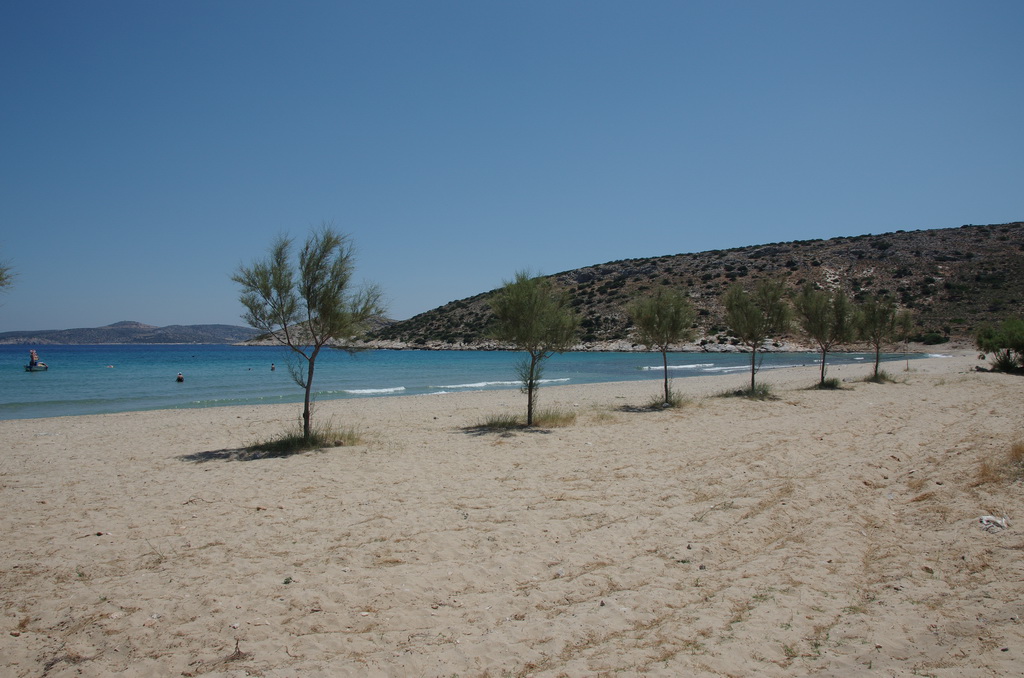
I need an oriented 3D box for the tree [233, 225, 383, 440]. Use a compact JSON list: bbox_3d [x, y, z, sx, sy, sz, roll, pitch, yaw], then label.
[{"bbox_3d":[-3.427,-0.109,11.892,2.460,3.620,2.310,0,0,0],"label":"tree"}]

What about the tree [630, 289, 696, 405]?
[{"bbox_3d":[4.134,0.205,19.364,1.800,3.170,1.800,0,0,0],"label":"tree"}]

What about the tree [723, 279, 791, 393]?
[{"bbox_3d":[7.957,-0.114,23.095,2.210,3.710,2.210,0,0,0],"label":"tree"}]

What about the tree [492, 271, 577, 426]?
[{"bbox_3d":[0.492,0.208,15.529,1.930,3.410,1.930,0,0,0],"label":"tree"}]

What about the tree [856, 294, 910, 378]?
[{"bbox_3d":[15.975,-0.108,30.514,2.320,3.610,2.320,0,0,0],"label":"tree"}]

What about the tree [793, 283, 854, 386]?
[{"bbox_3d":[11.762,-0.170,26.794,2.340,3.930,2.340,0,0,0],"label":"tree"}]

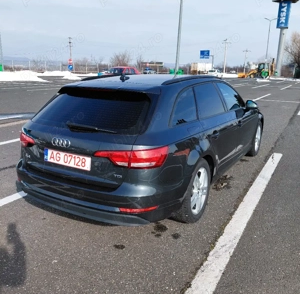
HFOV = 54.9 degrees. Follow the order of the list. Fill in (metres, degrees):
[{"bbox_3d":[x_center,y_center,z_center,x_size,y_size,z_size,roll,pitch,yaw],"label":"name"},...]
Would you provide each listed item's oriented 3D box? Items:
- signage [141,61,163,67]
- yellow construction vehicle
[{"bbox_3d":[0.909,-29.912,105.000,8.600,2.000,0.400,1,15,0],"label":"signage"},{"bbox_3d":[19.168,-14.068,52.017,5.900,3.600,2.350,3,15,7],"label":"yellow construction vehicle"}]

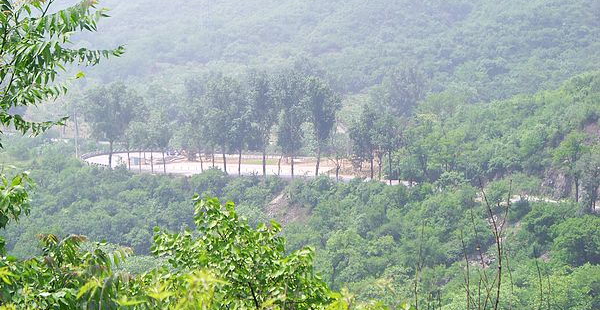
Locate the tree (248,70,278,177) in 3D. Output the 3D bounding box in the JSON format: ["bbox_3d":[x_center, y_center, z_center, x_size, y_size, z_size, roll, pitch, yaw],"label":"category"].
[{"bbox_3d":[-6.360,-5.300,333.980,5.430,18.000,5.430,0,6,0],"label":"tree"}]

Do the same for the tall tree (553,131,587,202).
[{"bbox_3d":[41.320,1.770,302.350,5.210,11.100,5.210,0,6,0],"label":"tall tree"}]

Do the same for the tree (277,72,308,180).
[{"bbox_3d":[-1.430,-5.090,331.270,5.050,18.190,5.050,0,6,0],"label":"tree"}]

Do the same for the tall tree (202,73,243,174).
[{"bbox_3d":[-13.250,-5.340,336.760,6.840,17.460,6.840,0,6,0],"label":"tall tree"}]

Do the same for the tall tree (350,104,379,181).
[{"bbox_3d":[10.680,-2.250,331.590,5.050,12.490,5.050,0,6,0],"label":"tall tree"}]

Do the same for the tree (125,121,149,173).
[{"bbox_3d":[-28.180,-1.460,340.030,4.140,9.000,4.140,0,6,0],"label":"tree"}]

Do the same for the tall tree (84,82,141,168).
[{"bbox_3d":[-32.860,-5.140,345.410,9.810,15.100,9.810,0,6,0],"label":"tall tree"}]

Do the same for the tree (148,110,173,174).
[{"bbox_3d":[-23.840,-2.120,337.130,4.100,10.980,4.100,0,6,0],"label":"tree"}]

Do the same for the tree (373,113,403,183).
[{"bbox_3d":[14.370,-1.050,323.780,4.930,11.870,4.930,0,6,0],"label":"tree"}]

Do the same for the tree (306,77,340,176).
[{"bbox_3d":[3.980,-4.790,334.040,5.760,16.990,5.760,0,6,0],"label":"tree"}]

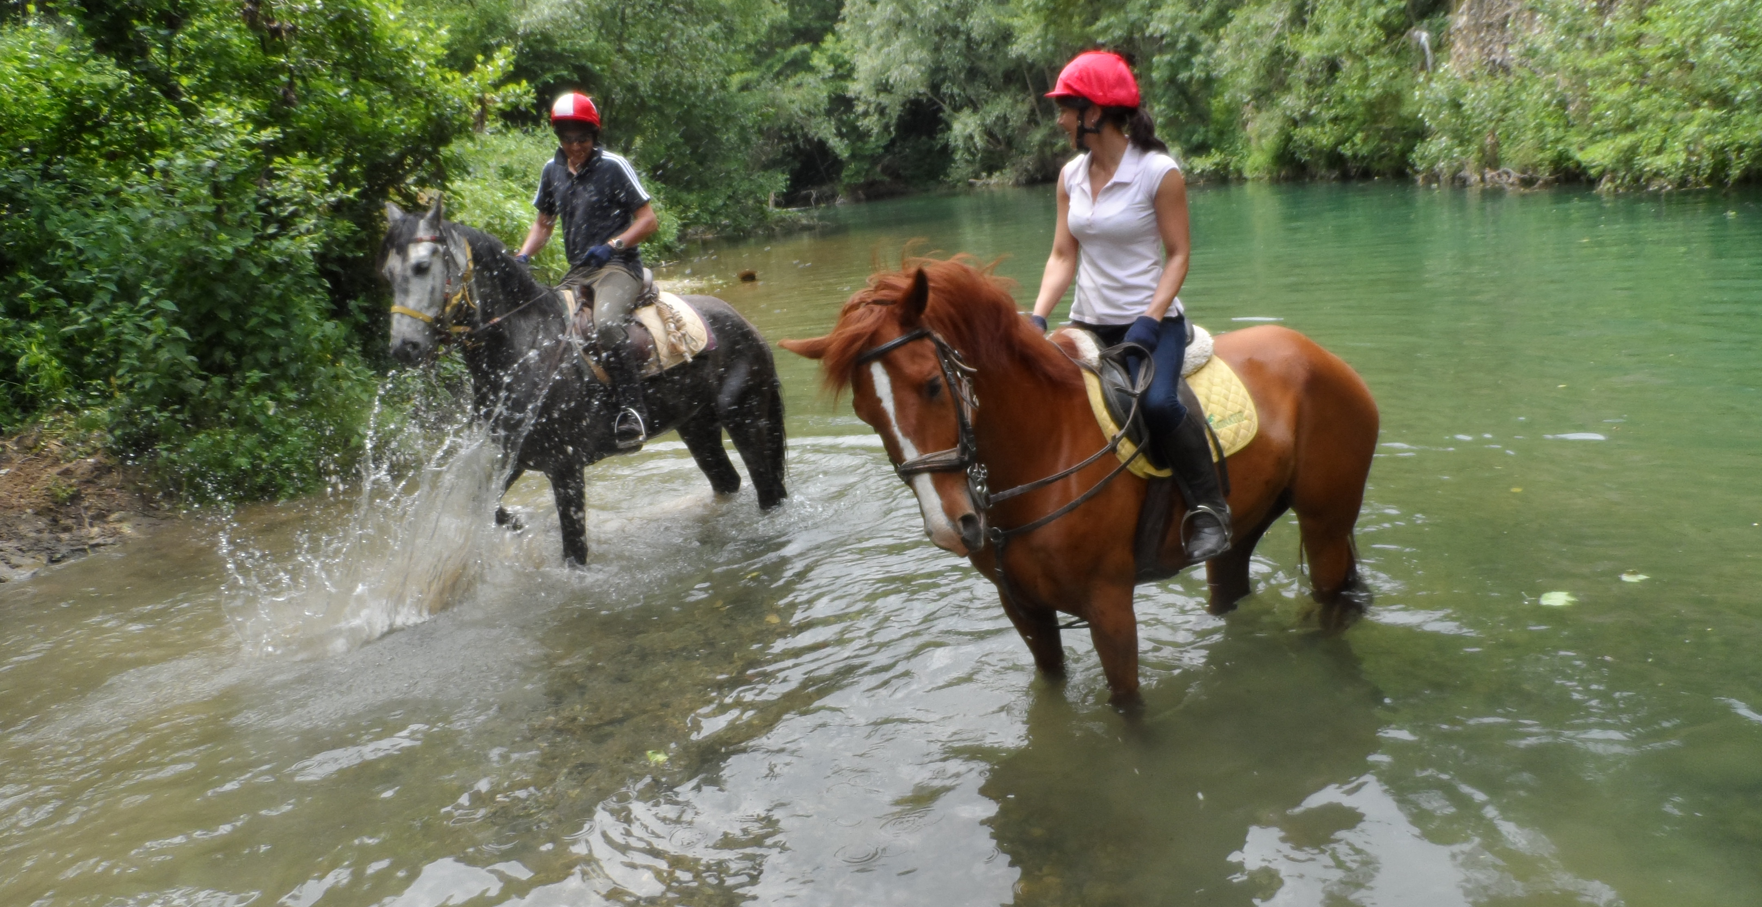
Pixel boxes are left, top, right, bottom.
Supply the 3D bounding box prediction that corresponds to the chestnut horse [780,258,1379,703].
[{"bbox_3d":[0.780,0.252,3.979,2.075,1.913,0.668,-15,18,-35],"label":"chestnut horse"}]

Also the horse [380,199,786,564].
[{"bbox_3d":[-1.295,-0.217,5.721,0.648,2.024,2.085,9,20,42],"label":"horse"}]

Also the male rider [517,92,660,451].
[{"bbox_3d":[-1.269,-0.813,5.463,0.627,1.558,0.607,6,18,34],"label":"male rider"}]

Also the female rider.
[{"bbox_3d":[0.778,-0.448,3.788,0.607,1.558,0.617,-17,19,-39],"label":"female rider"}]

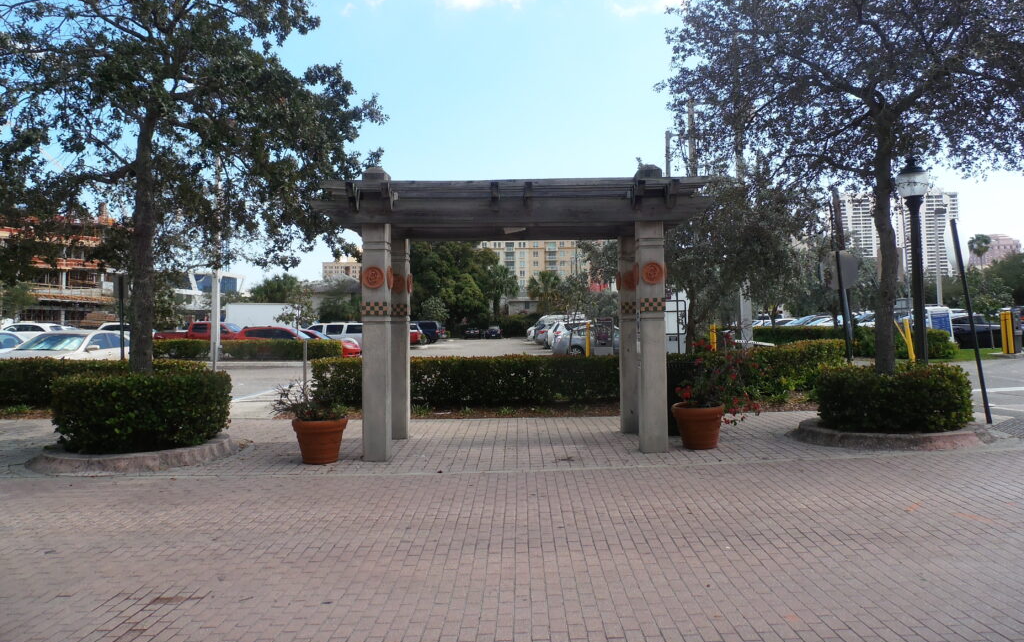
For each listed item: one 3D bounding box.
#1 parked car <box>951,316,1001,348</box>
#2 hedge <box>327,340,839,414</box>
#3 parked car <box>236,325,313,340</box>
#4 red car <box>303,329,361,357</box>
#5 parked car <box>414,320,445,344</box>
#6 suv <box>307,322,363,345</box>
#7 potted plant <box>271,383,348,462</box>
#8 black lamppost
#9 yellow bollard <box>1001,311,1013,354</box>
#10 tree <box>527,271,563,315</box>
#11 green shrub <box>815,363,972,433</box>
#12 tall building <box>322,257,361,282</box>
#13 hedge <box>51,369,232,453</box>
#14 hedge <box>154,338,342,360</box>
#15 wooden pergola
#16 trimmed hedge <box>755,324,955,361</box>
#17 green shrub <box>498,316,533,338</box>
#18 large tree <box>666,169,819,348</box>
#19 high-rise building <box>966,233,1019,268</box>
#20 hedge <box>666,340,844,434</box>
[{"bbox_3d":[21.900,0.500,34.000,4.800,1.520,1.850,-1,-1,0],"label":"parked car"},{"bbox_3d":[1.200,0.970,13.400,9.900,1.150,1.150,-1,-1,1],"label":"hedge"},{"bbox_3d":[-10.500,1.120,33.000,4.600,1.580,1.850,-1,-1,5],"label":"parked car"},{"bbox_3d":[-9.700,1.130,35.600,4.500,1.430,1.800,-1,-1,7],"label":"red car"},{"bbox_3d":[-8.100,0.990,55.500,5.000,1.920,1.950,-1,-1,0],"label":"parked car"},{"bbox_3d":[-9.200,0.970,36.500,5.000,1.850,1.950,-1,-1,0],"label":"suv"},{"bbox_3d":[-2.450,1.220,8.580,0.900,0.950,0.820,-1,-1,0],"label":"potted plant"},{"bbox_3d":[6.570,-0.540,11.500,0.490,4.200,0.490,-1,-1,0],"label":"black lamppost"},{"bbox_3d":[18.100,0.420,26.000,0.400,1.520,0.280,-1,-1,0],"label":"yellow bollard"},{"bbox_3d":[3.850,-2.000,84.000,4.200,7.700,4.200,-1,-1,1],"label":"tree"},{"bbox_3d":[5.550,1.080,10.350,2.100,0.830,2.000,-1,-1,0],"label":"green shrub"},{"bbox_3d":[-119.000,-20.000,512.000,36.000,48.000,25.000,-1,-1,0],"label":"tall building"},{"bbox_3d":[-4.980,1.130,9.600,2.250,0.940,2.100,-1,-1,0],"label":"hedge"},{"bbox_3d":[-11.300,1.200,30.400,8.100,0.900,1.100,-1,-1,0],"label":"hedge"},{"bbox_3d":[0.020,-0.130,9.200,4.650,3.470,2.300,-1,-1,1],"label":"wooden pergola"},{"bbox_3d":[12.400,0.780,25.900,7.400,1.120,1.400,-1,-1,1],"label":"trimmed hedge"},{"bbox_3d":[0.400,0.620,81.000,4.000,2.500,2.800,-1,-1,1],"label":"green shrub"},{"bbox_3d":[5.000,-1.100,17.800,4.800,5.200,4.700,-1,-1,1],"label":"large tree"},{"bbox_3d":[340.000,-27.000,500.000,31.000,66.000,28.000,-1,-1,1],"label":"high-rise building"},{"bbox_3d":[4.950,1.000,14.200,3.800,1.150,1.400,-1,-1,-9],"label":"hedge"}]

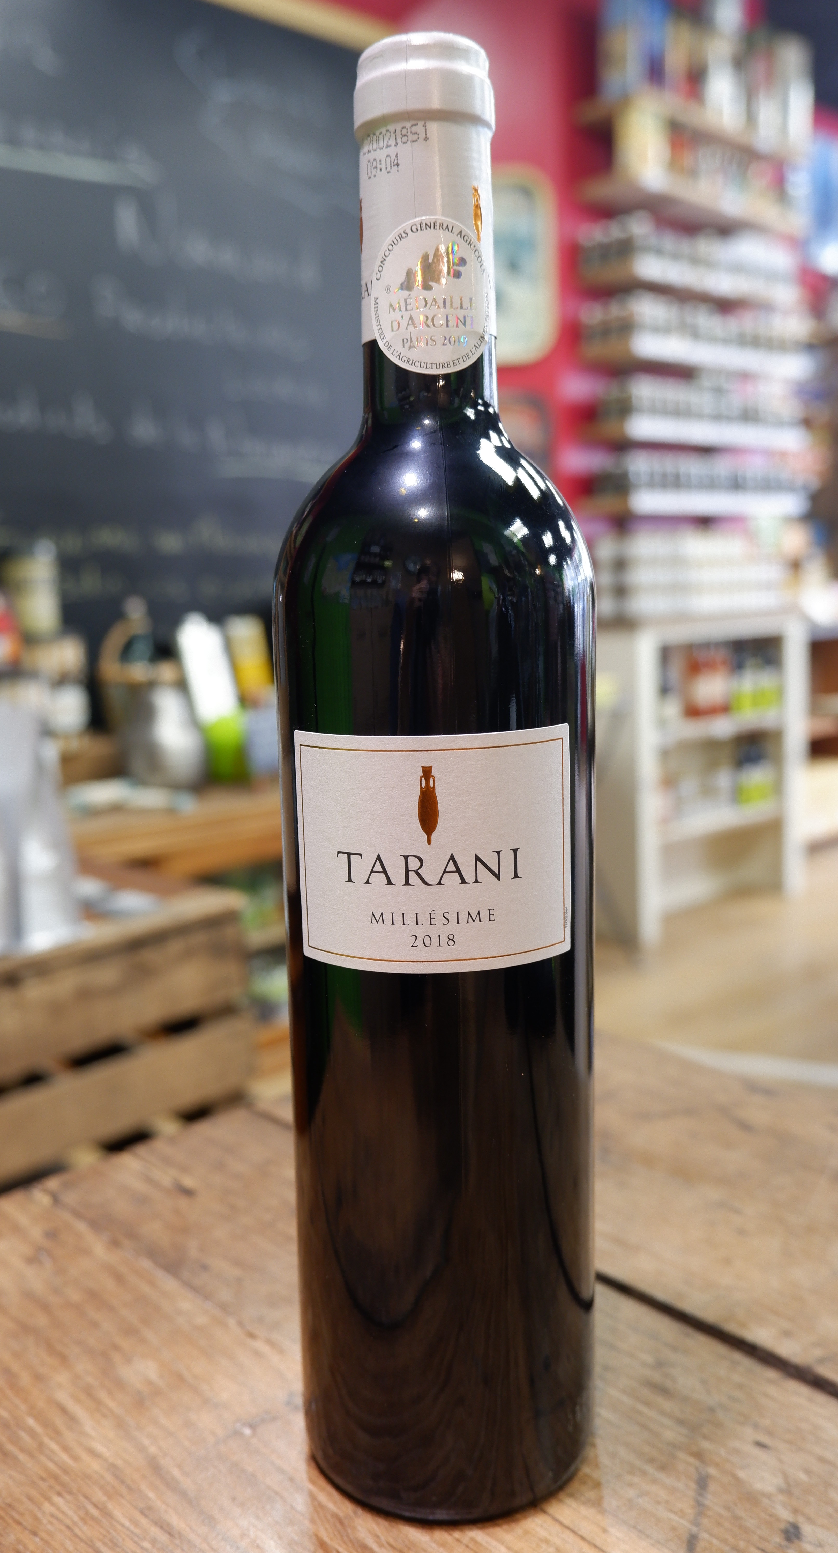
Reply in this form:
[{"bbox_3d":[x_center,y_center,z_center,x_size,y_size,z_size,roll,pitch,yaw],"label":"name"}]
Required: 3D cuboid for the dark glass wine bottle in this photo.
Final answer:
[{"bbox_3d":[0.004,0.007,0.295,0.073,0.324,0.073,-1,10,3],"label":"dark glass wine bottle"}]

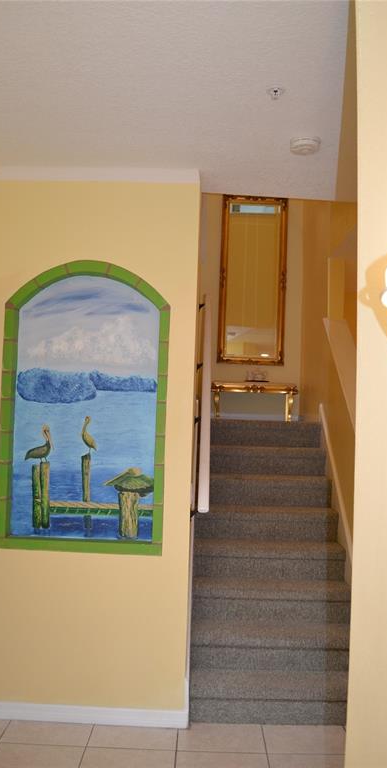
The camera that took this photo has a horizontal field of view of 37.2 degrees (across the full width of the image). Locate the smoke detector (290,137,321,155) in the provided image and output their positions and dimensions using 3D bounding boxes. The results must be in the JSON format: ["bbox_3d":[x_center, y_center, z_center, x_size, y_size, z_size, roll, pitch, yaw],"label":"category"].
[{"bbox_3d":[0.524,-1.111,2.687,0.140,0.045,0.140,2,-3,1],"label":"smoke detector"}]

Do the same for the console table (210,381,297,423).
[{"bbox_3d":[0.541,0.167,5.262,0.770,0.350,0.330,2,-3,1],"label":"console table"}]

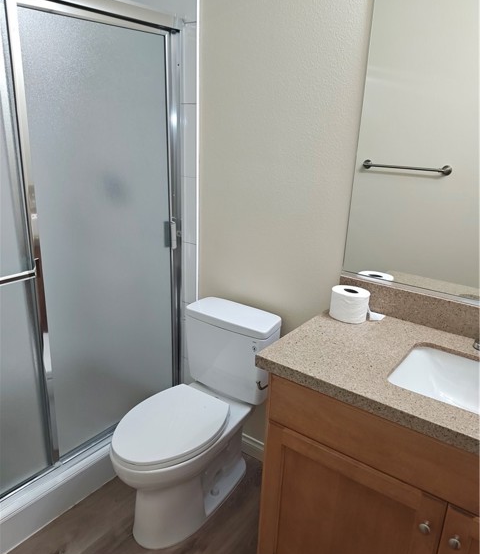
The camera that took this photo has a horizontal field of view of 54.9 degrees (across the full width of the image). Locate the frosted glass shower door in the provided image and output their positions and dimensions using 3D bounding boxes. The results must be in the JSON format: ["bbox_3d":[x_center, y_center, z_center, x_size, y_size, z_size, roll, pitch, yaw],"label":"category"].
[{"bbox_3d":[-0.504,-0.116,1.842,0.040,1.637,0.634,15,22,34],"label":"frosted glass shower door"}]

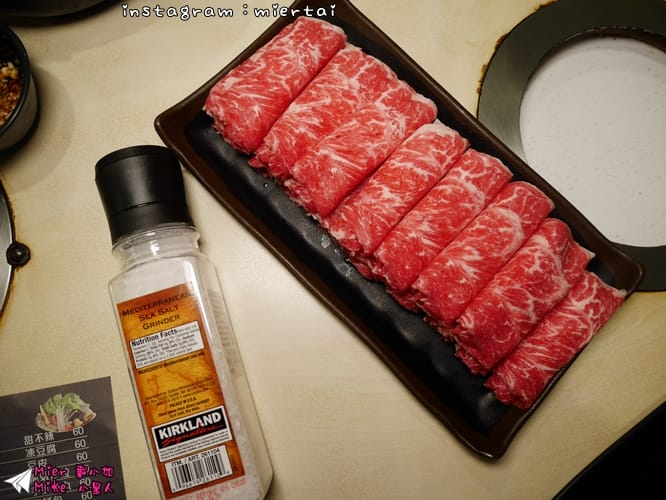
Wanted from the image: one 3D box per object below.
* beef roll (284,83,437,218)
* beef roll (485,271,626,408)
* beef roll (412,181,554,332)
[{"bbox_3d":[0.018,-0.069,0.316,0.097,0.028,0.039,-44,86,-11],"label":"beef roll"},{"bbox_3d":[0.142,0.053,0.302,0.097,0.028,0.039,-43,85,-11],"label":"beef roll"},{"bbox_3d":[0.098,0.002,0.309,0.039,0.028,0.097,44,79,4],"label":"beef roll"}]

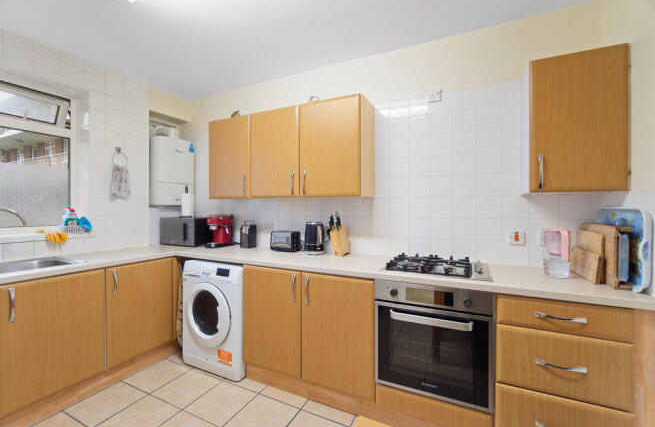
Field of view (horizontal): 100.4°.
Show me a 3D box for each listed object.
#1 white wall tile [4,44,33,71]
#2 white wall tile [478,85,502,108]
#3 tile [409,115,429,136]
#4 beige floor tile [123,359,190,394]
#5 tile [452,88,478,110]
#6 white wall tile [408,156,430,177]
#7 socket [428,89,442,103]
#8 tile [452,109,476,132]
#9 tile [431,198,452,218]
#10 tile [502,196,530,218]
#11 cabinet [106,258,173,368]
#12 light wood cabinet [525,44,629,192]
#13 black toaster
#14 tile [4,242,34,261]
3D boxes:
[{"bbox_3d":[-2.210,-1.125,1.954,0.010,0.150,0.150,0,0,27],"label":"white wall tile"},{"bbox_3d":[1.101,-0.795,1.846,0.150,0.150,0.010,0,0,26],"label":"white wall tile"},{"bbox_3d":[0.694,-0.655,2.060,0.150,0.150,0.010,0,0,26],"label":"tile"},{"bbox_3d":[-1.287,1.236,2.081,0.330,0.010,0.330,0,0,26],"label":"beige floor tile"},{"bbox_3d":[0.968,-0.805,1.927,0.150,0.150,0.010,0,0,26],"label":"tile"},{"bbox_3d":[0.693,-0.345,2.043,0.150,0.150,0.010,0,0,26],"label":"white wall tile"},{"bbox_3d":[0.792,-0.863,2.009,0.084,0.084,0.020,0,1,25],"label":"socket"},{"bbox_3d":[0.965,-0.645,1.912,0.150,0.150,0.010,0,0,26],"label":"tile"},{"bbox_3d":[0.829,-0.046,1.998,0.150,0.150,0.010,0,0,26],"label":"tile"},{"bbox_3d":[1.240,-0.044,1.800,0.150,0.150,0.010,0,0,26],"label":"tile"},{"bbox_3d":[-1.701,0.739,2.258,0.570,0.720,0.495,0,1,25],"label":"cabinet"},{"bbox_3d":[1.377,-0.477,1.573,0.400,0.725,0.315,0,1,25],"label":"light wood cabinet"},{"bbox_3d":[-0.370,0.245,2.436,0.260,0.178,0.165,0,0,29],"label":"black toaster"},{"bbox_3d":[-2.215,0.266,1.956,0.010,0.132,0.150,0,0,26],"label":"tile"}]

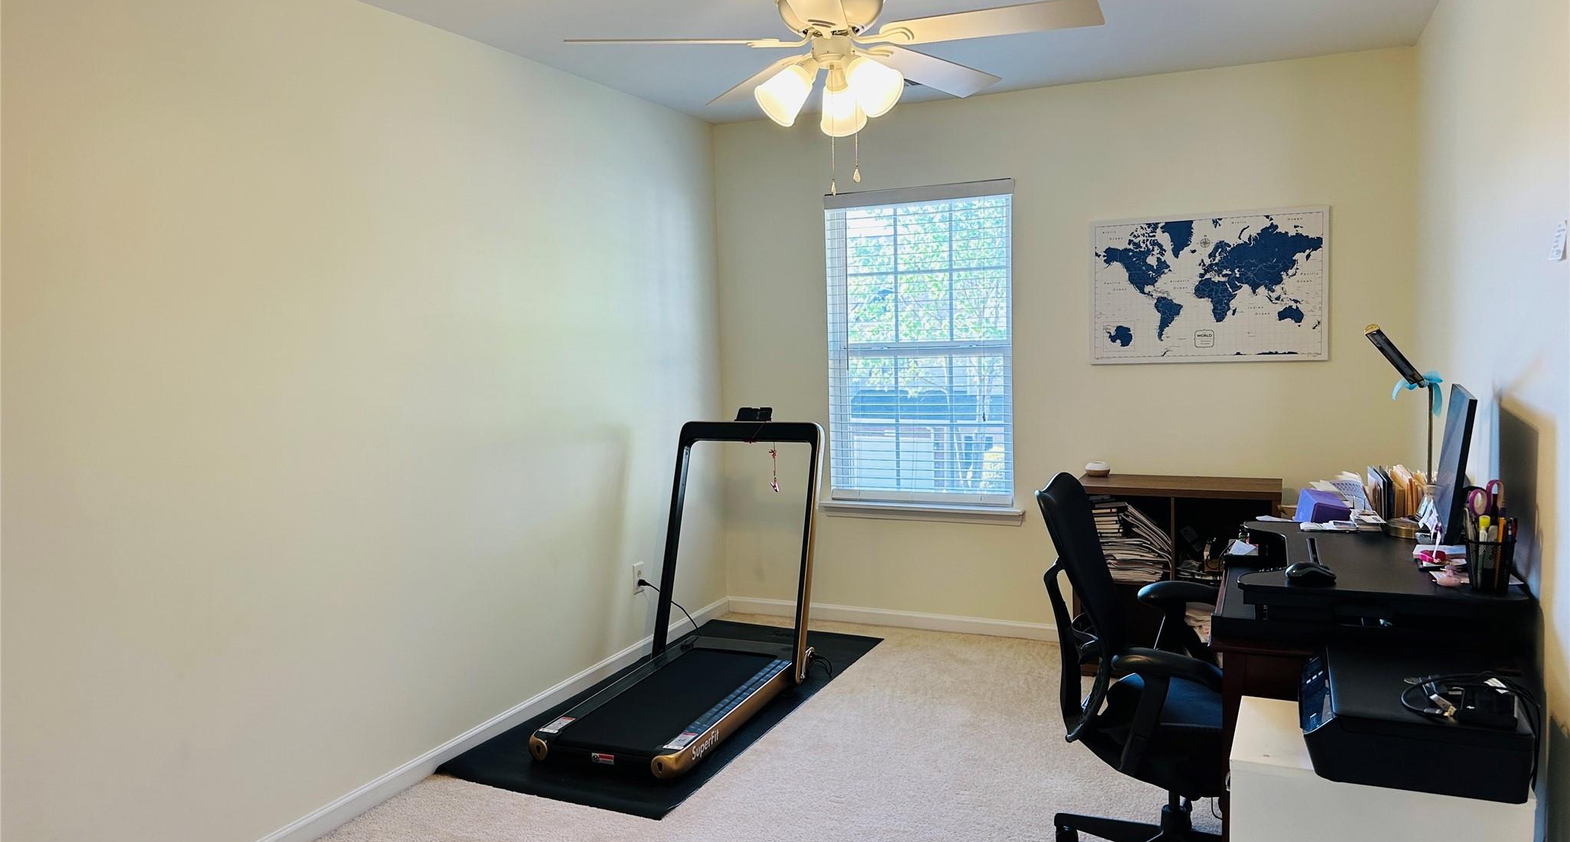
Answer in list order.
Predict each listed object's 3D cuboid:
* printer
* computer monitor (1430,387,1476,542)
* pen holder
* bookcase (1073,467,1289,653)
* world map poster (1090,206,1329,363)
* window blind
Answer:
[{"bbox_3d":[1.123,0.536,1.986,0.345,0.117,0.440,1,5,24],"label":"printer"},{"bbox_3d":[1.627,0.109,2.660,0.160,0.360,0.545,1,5,28],"label":"computer monitor"},{"bbox_3d":[1.414,0.291,2.190,0.082,0.100,0.082,1,5,24],"label":"pen holder"},{"bbox_3d":[1.597,0.638,4.427,0.770,0.775,0.385,1,5,24],"label":"bookcase"},{"bbox_3d":[1.738,-0.547,4.501,0.912,0.610,0.025,1,5,24],"label":"world map poster"},{"bbox_3d":[0.618,-0.337,5.041,0.888,1.457,0.065,1,5,24],"label":"window blind"}]

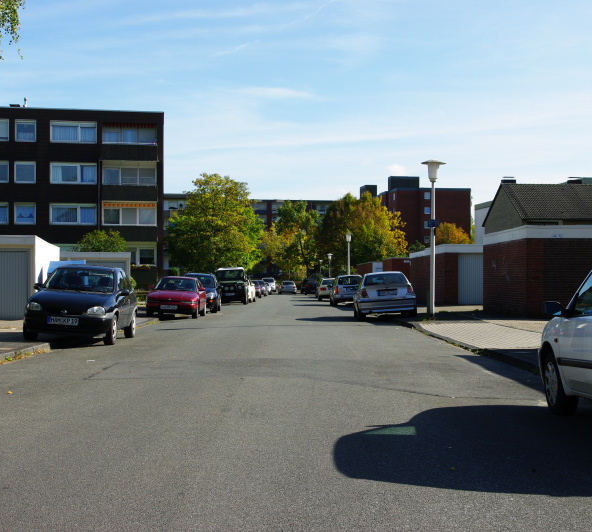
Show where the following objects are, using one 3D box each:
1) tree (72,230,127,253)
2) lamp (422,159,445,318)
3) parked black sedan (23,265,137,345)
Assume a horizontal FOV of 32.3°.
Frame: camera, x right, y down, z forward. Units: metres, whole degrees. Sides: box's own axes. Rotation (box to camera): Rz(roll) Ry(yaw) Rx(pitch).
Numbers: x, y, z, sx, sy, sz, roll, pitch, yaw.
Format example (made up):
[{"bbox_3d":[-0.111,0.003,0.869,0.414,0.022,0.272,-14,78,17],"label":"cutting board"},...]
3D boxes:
[{"bbox_3d":[-11.350,0.000,59.000,3.300,4.100,3.300,0,-1,0],"label":"tree"},{"bbox_3d":[3.870,-0.763,28.800,0.680,4.460,0.680,0,-1,0],"label":"lamp"},{"bbox_3d":[-3.900,0.645,18.800,1.620,1.420,3.730,0,-1,-1],"label":"parked black sedan"}]

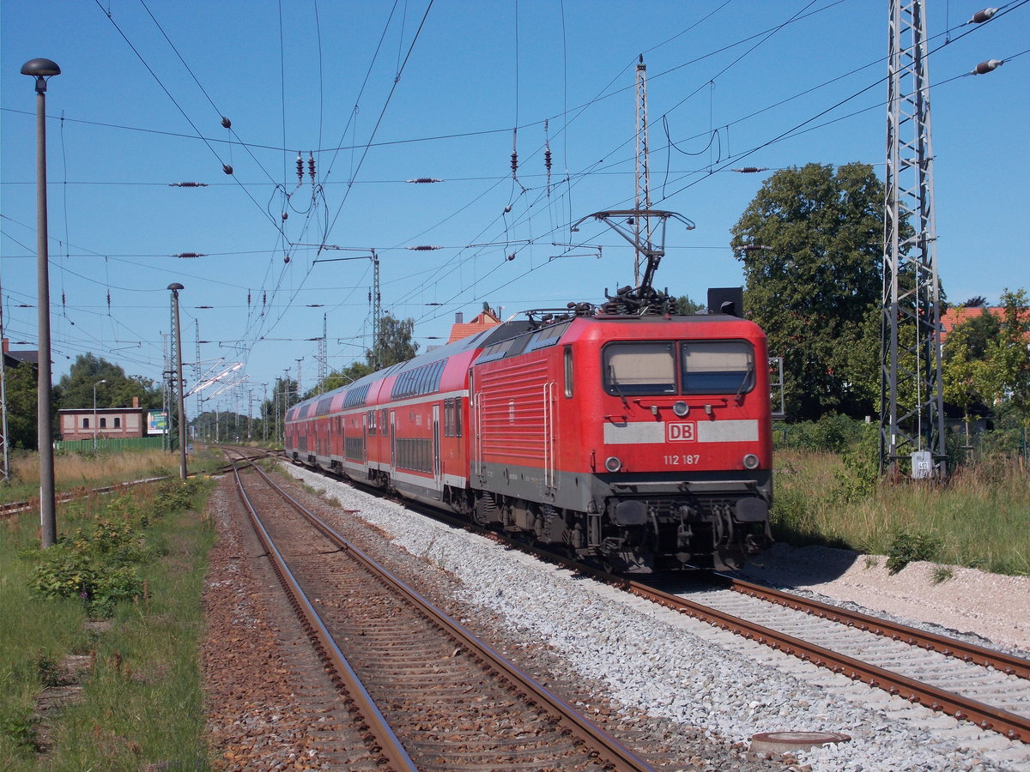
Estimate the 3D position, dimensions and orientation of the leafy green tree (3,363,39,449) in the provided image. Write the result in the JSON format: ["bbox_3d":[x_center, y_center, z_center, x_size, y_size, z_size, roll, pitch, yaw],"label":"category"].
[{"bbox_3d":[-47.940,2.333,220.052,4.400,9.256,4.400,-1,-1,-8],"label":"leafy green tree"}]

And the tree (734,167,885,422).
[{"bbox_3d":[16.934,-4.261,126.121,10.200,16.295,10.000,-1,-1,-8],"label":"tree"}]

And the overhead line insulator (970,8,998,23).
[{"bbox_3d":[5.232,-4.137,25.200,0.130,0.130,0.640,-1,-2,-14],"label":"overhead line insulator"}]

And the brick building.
[{"bbox_3d":[-48.324,4.504,264.027,9.700,6.502,7.500,-1,-1,-8],"label":"brick building"}]

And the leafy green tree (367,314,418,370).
[{"bbox_3d":[-11.167,-0.196,205.082,4.600,12.598,4.600,-1,-1,-8],"label":"leafy green tree"}]

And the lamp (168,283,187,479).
[{"bbox_3d":[-17.021,-0.227,114.552,0.820,9.931,0.820,-1,-1,-8],"label":"lamp"}]

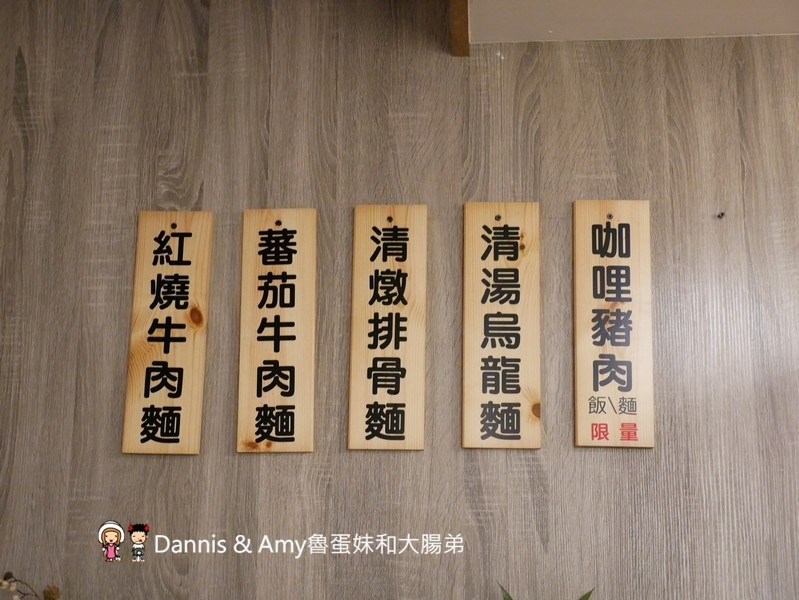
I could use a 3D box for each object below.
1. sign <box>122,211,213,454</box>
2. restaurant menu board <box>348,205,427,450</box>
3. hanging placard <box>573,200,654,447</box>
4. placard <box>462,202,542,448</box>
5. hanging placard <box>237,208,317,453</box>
[{"bbox_3d":[-0.291,0.040,1.699,0.094,0.311,0.016,1,-12,3],"label":"sign"},{"bbox_3d":[-0.013,0.033,1.685,0.094,0.311,0.016,0,-12,3],"label":"restaurant menu board"},{"bbox_3d":[0.267,0.028,1.670,0.094,0.311,0.016,0,-12,3],"label":"hanging placard"},{"bbox_3d":[0.129,0.030,1.677,0.094,0.311,0.016,0,-12,3],"label":"placard"},{"bbox_3d":[-0.152,0.038,1.692,0.094,0.311,0.016,-1,-12,3],"label":"hanging placard"}]

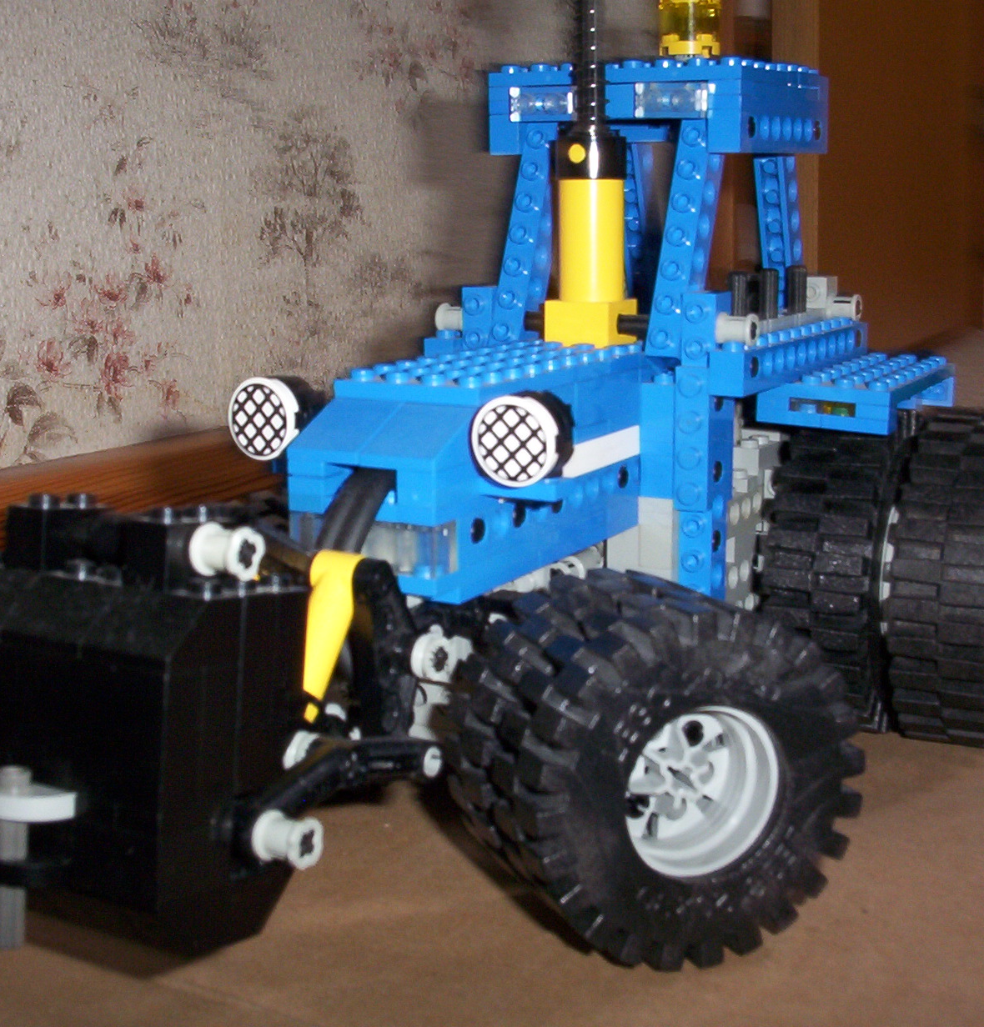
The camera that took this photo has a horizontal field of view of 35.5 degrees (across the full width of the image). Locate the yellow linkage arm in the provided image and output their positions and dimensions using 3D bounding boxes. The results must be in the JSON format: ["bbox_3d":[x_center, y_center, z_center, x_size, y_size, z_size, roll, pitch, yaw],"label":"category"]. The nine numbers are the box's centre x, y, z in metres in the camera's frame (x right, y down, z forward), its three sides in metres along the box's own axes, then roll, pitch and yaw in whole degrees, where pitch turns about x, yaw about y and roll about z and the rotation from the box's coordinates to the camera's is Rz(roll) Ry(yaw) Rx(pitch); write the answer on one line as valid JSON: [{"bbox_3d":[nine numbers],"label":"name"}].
[{"bbox_3d":[-0.028,0.021,0.275,0.009,0.033,0.009,6,-2,29],"label":"yellow linkage arm"}]

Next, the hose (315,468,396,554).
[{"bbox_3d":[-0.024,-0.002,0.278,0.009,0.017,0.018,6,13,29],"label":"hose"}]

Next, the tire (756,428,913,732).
[{"bbox_3d":[0.092,0.014,0.392,0.026,0.081,0.081,6,13,26],"label":"tire"}]

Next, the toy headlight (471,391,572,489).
[{"bbox_3d":[0.005,-0.013,0.271,0.016,0.016,0.008,6,16,29],"label":"toy headlight"}]

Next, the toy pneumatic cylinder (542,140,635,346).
[{"bbox_3d":[0.023,-0.061,0.351,0.017,0.048,0.017,6,13,29],"label":"toy pneumatic cylinder"}]

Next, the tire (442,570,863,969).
[{"bbox_3d":[0.030,0.045,0.283,0.064,0.064,0.042,-5,10,-22],"label":"tire"}]

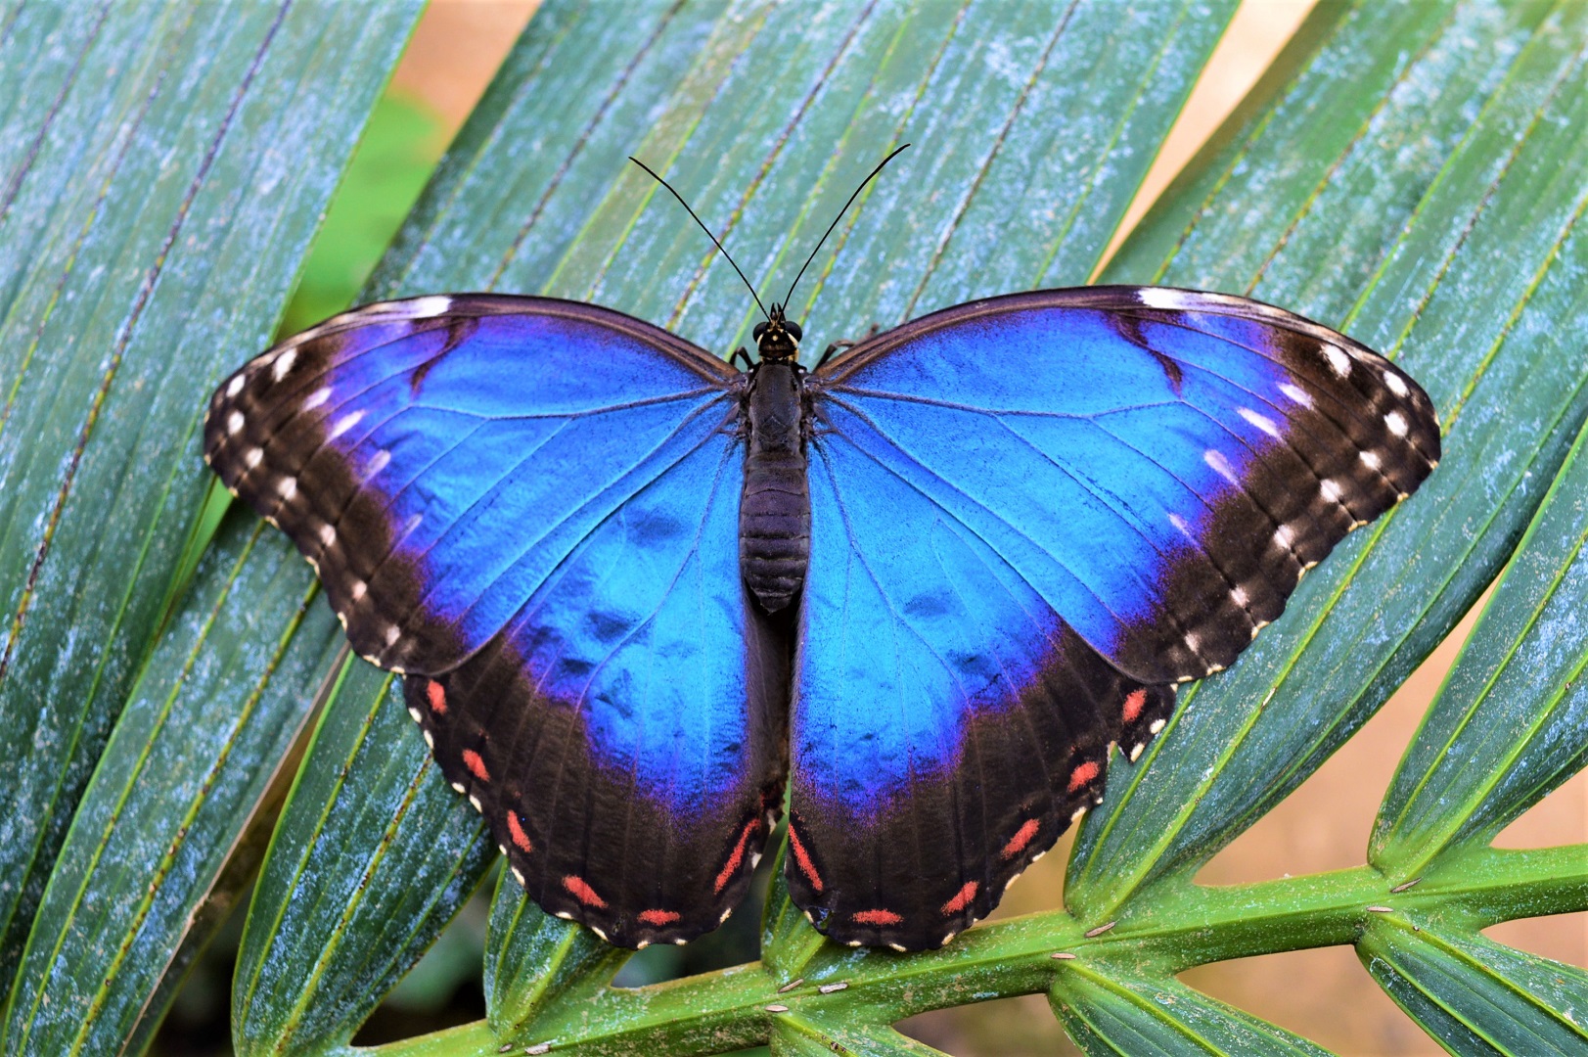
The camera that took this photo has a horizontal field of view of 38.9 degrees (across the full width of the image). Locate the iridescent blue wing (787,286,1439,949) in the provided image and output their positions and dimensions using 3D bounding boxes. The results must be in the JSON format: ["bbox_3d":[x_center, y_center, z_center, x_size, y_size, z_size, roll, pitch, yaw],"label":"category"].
[{"bbox_3d":[0.031,0.009,0.222,0.064,0.066,0.007,0,-4,9],"label":"iridescent blue wing"}]

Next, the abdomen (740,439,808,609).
[{"bbox_3d":[-0.002,0.000,0.226,0.007,0.017,0.007,0,-2,14],"label":"abdomen"}]

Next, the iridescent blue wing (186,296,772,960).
[{"bbox_3d":[-0.033,0.009,0.237,0.067,0.068,0.007,0,-1,18],"label":"iridescent blue wing"}]

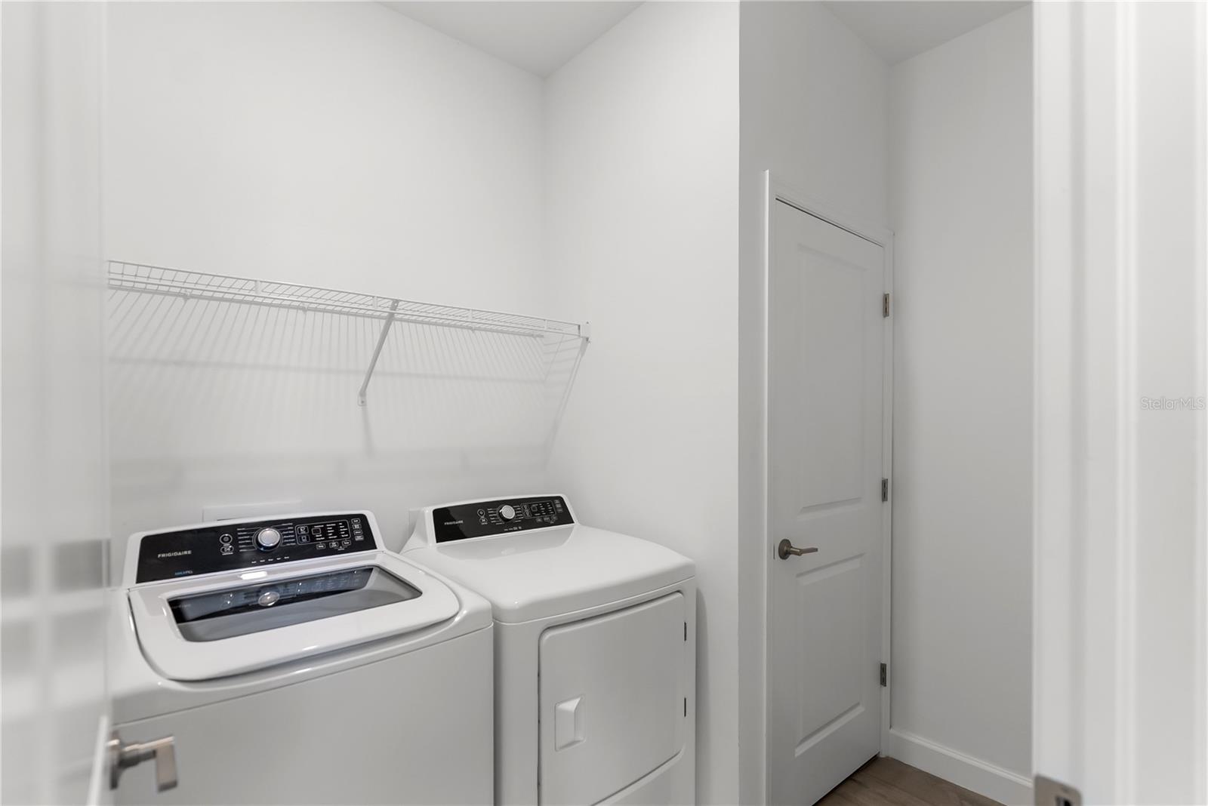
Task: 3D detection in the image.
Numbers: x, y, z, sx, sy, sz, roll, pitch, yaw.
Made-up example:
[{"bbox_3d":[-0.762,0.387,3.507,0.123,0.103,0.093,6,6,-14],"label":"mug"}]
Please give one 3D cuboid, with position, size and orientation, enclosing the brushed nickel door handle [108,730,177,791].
[{"bbox_3d":[-0.546,0.431,0.632,0.067,0.070,0.141,1,-1,-39],"label":"brushed nickel door handle"}]

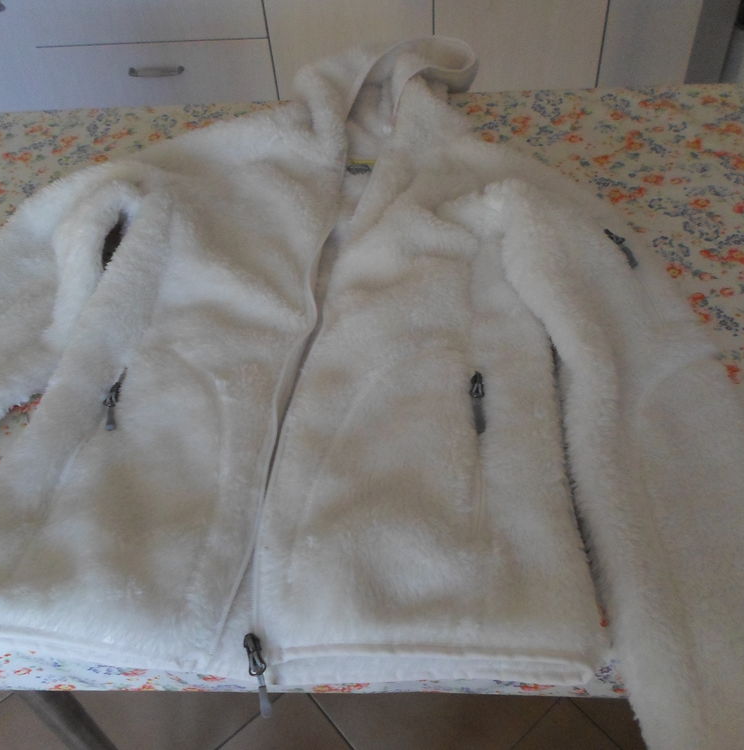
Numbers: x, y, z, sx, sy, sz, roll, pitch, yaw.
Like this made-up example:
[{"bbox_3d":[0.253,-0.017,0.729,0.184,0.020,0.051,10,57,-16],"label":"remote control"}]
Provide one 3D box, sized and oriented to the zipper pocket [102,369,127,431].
[{"bbox_3d":[-0.216,0.020,0.610,0.011,0.011,0.060,-4,51,2],"label":"zipper pocket"}]

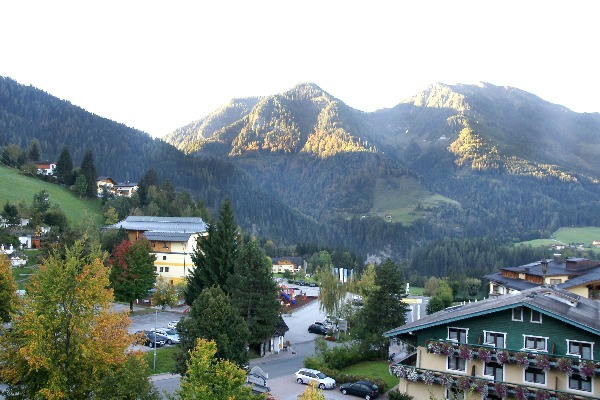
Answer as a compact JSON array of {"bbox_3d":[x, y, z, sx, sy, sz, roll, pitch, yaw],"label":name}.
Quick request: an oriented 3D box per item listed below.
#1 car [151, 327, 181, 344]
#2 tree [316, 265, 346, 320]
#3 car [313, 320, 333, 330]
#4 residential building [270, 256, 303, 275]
[{"bbox_3d":[-17.785,18.327,60.402,4.500,1.470,1.780,-2,-7,31],"label":"car"},{"bbox_3d":[5.530,16.239,79.000,5.400,9.831,5.400,1,-3,0],"label":"tree"},{"bbox_3d":[3.917,21.083,75.000,4.200,1.480,1.760,-2,-4,40],"label":"car"},{"bbox_3d":[-8.191,43.984,304.497,20.000,10.600,13.000,1,-6,8],"label":"residential building"}]

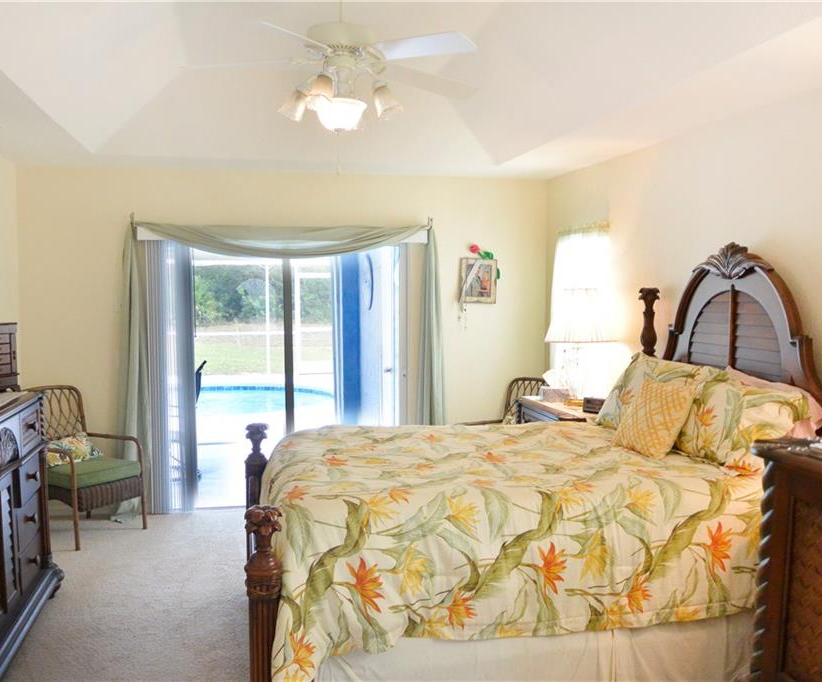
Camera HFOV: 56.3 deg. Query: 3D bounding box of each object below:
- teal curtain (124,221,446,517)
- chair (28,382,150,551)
[{"bbox_3d":[-0.903,0.191,5.644,2.390,2.110,0.160,-1,4,-12],"label":"teal curtain"},{"bbox_3d":[-2.176,0.803,5.121,0.610,0.965,0.560,2,5,32],"label":"chair"}]

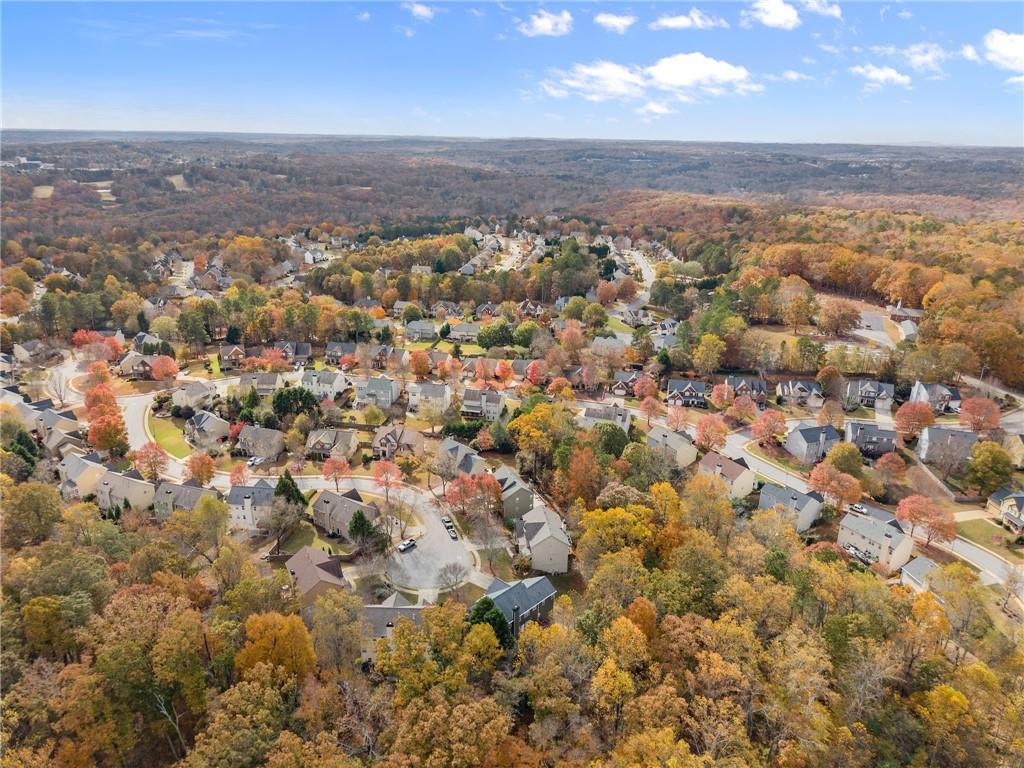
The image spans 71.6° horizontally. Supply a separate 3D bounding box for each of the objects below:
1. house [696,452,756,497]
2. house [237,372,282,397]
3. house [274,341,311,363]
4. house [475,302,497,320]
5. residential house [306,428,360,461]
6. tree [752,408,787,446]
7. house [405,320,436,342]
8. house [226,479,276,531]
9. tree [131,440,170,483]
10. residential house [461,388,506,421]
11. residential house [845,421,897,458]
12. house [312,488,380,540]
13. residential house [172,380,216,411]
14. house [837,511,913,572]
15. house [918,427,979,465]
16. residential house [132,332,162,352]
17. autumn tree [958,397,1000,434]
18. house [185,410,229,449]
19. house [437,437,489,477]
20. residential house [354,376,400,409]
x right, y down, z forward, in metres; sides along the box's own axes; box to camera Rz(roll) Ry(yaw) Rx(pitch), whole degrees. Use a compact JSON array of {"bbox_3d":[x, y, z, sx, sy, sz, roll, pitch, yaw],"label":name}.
[{"bbox_3d":[68.220,27.990,224.050,10.600,9.300,14.100,-10,22,-28],"label":"house"},{"bbox_3d":[-110.050,0.030,310.850,15.000,10.200,10.000,2,19,2],"label":"house"},{"bbox_3d":[-111.022,-17.674,363.293,15.800,9.300,11.500,0,19,-3],"label":"house"},{"bbox_3d":[-14.090,-43.440,424.690,12.600,9.000,10.800,3,19,4],"label":"house"},{"bbox_3d":[-64.980,21.780,257.870,15.800,9.500,11.470,3,19,5],"label":"residential house"},{"bbox_3d":[100.870,17.040,275.850,12.400,12.000,12.400,1,19,0],"label":"tree"},{"bbox_3d":[-50.080,-30.180,394.140,14.700,8.290,10.820,3,19,6],"label":"house"},{"bbox_3d":[-74.246,35.474,207.668,13.000,11.200,10.800,2,19,4],"label":"house"},{"bbox_3d":[-112.630,24.640,220.950,10.000,12.000,10.000,1,19,0],"label":"tree"},{"bbox_3d":[-11.480,8.250,291.500,15.200,10.800,10.400,5,20,10],"label":"residential house"},{"bbox_3d":[137.710,20.250,273.090,15.400,10.000,11.190,5,20,12],"label":"residential house"},{"bbox_3d":[-49.490,37.980,212.470,15.700,10.000,11.250,13,23,31],"label":"house"},{"bbox_3d":[-130.850,3.930,291.580,11.110,9.180,11.580,13,23,31],"label":"residential house"},{"bbox_3d":[100.498,43.233,195.677,10.800,10.200,14.700,-11,23,-31],"label":"house"},{"bbox_3d":[164.850,21.850,269.460,15.300,10.300,11.350,6,20,14],"label":"house"},{"bbox_3d":[-189.560,-20.950,372.730,14.000,9.670,11.300,15,24,34],"label":"residential house"},{"bbox_3d":[180.300,12.000,274.200,12.900,13.600,12.900,14,23,33],"label":"autumn tree"},{"bbox_3d":[-110.820,15.220,257.070,11.630,9.740,10.480,-16,25,-40],"label":"house"},{"bbox_3d":[-15.920,23.970,231.830,14.700,9.100,10.500,17,25,38],"label":"house"},{"bbox_3d":[-57.490,3.190,303.280,15.400,11.000,10.500,3,19,7],"label":"residential house"}]

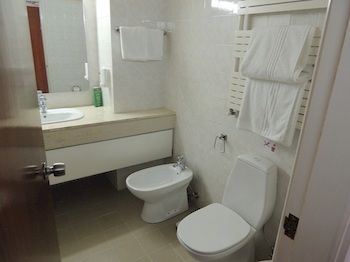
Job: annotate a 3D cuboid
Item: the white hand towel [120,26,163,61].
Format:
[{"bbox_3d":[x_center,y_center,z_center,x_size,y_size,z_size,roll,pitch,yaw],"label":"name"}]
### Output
[{"bbox_3d":[-0.283,-0.753,2.122,0.401,0.270,0.060,-9,22,-32],"label":"white hand towel"}]

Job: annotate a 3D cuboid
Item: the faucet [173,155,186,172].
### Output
[{"bbox_3d":[0.028,0.289,2.140,0.110,0.125,0.120,-9,22,-32],"label":"faucet"}]

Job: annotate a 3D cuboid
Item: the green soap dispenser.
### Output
[{"bbox_3d":[-0.768,-0.338,2.424,0.072,0.185,0.050,-9,22,-32],"label":"green soap dispenser"}]

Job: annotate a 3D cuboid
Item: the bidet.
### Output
[{"bbox_3d":[-0.131,0.555,2.126,0.577,0.385,0.384,-9,22,-32],"label":"bidet"}]

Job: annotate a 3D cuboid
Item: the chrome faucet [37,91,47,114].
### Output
[{"bbox_3d":[-1.118,-0.227,2.047,0.058,0.175,0.130,-9,22,-32],"label":"chrome faucet"}]

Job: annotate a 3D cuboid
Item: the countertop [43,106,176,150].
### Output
[{"bbox_3d":[-0.747,-0.081,2.199,1.411,0.152,0.612,-9,22,-32],"label":"countertop"}]

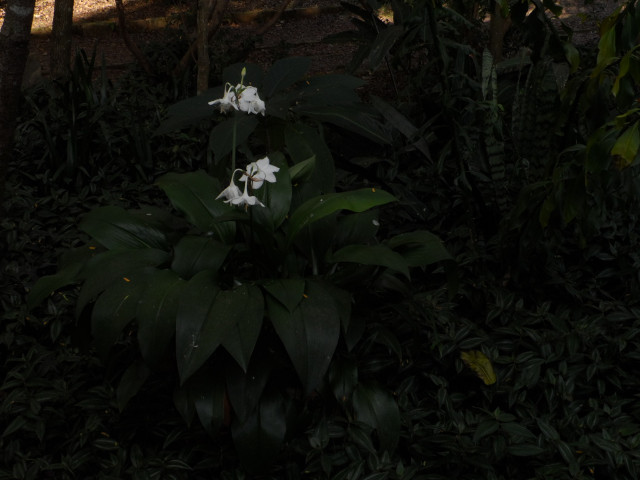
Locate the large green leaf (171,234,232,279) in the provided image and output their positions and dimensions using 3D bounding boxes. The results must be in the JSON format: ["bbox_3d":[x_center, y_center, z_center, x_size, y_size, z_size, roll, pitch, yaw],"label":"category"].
[{"bbox_3d":[-0.270,0.041,2.620,0.120,0.076,0.102,6,21,16],"label":"large green leaf"}]

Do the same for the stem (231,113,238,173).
[{"bbox_3d":[-0.184,-0.210,2.470,0.012,0.135,0.012,0,18,0],"label":"stem"}]

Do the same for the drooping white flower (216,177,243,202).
[{"bbox_3d":[-0.209,-0.117,2.650,0.053,0.054,0.053,14,24,34],"label":"drooping white flower"}]

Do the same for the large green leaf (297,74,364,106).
[{"bbox_3d":[0.028,-0.418,3.200,0.175,0.060,0.126,-6,21,-16],"label":"large green leaf"}]

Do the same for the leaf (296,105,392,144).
[{"bbox_3d":[0.063,-0.315,3.120,0.271,0.080,0.135,2,20,5],"label":"leaf"}]

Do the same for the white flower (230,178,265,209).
[{"bbox_3d":[-0.153,-0.098,2.390,0.078,0.065,0.070,0,18,0],"label":"white flower"}]

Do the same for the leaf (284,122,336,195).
[{"bbox_3d":[-0.024,-0.179,2.620,0.110,0.175,0.060,0,18,0],"label":"leaf"}]

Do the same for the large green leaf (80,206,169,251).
[{"bbox_3d":[-0.462,-0.028,2.720,0.193,0.069,0.116,3,20,8],"label":"large green leaf"}]

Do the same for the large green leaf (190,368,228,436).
[{"bbox_3d":[-0.254,0.374,2.640,0.079,0.153,0.060,2,20,5],"label":"large green leaf"}]

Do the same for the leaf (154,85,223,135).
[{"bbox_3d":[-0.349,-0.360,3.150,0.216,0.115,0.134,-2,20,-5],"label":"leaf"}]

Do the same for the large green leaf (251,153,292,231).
[{"bbox_3d":[-0.104,-0.105,2.490,0.090,0.165,0.060,0,18,0],"label":"large green leaf"}]

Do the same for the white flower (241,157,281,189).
[{"bbox_3d":[-0.138,-0.157,2.660,0.088,0.066,0.070,-6,21,-16],"label":"white flower"}]

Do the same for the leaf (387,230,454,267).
[{"bbox_3d":[0.230,0.019,2.720,0.175,0.055,0.113,3,20,8],"label":"leaf"}]

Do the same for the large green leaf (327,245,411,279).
[{"bbox_3d":[0.106,0.045,2.440,0.170,0.055,0.075,4,18,11],"label":"large green leaf"}]

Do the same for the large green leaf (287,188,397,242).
[{"bbox_3d":[0.047,-0.053,2.450,0.225,0.100,0.090,2,18,5],"label":"large green leaf"}]

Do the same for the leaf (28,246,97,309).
[{"bbox_3d":[-0.548,0.080,2.470,0.155,0.100,0.100,-2,18,-5],"label":"leaf"}]

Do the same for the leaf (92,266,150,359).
[{"bbox_3d":[-0.409,0.149,2.360,0.100,0.155,0.130,13,22,35],"label":"leaf"}]

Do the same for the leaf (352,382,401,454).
[{"bbox_3d":[0.128,0.405,2.620,0.097,0.139,0.080,-5,21,-13],"label":"leaf"}]

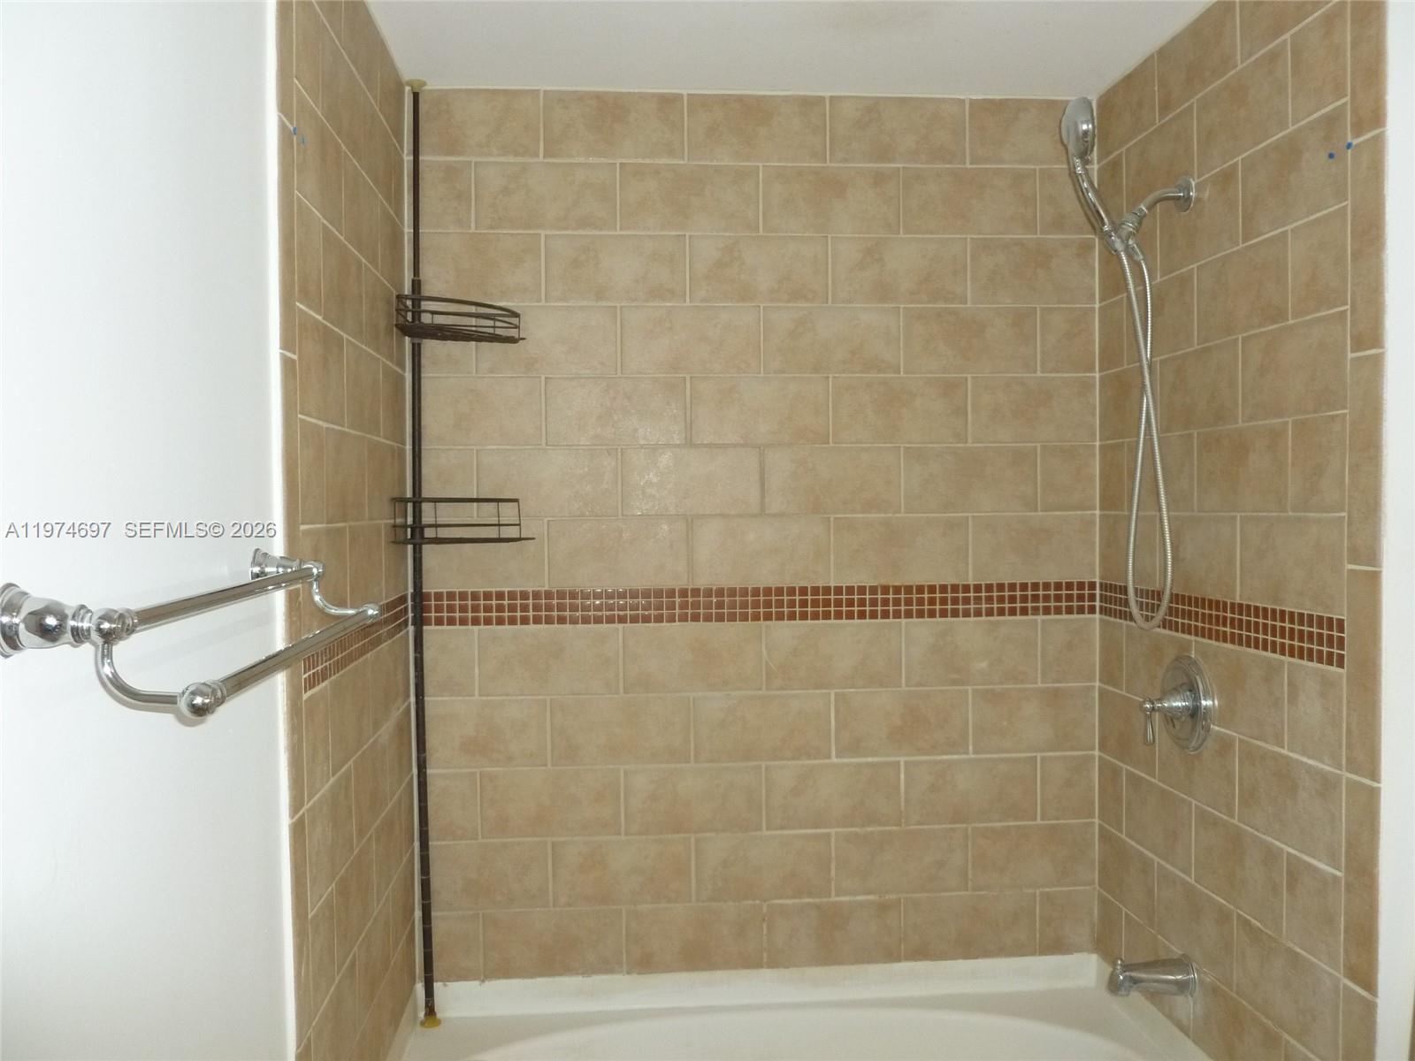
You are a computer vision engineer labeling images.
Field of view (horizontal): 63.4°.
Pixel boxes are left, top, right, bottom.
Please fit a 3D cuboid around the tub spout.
[{"bbox_3d":[0.830,0.836,2.140,0.145,0.070,0.066,-1,1,-5],"label":"tub spout"}]

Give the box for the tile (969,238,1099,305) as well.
[{"bbox_3d":[0.718,-0.572,2.530,0.288,0.148,0.010,-1,1,-5],"label":"tile"}]

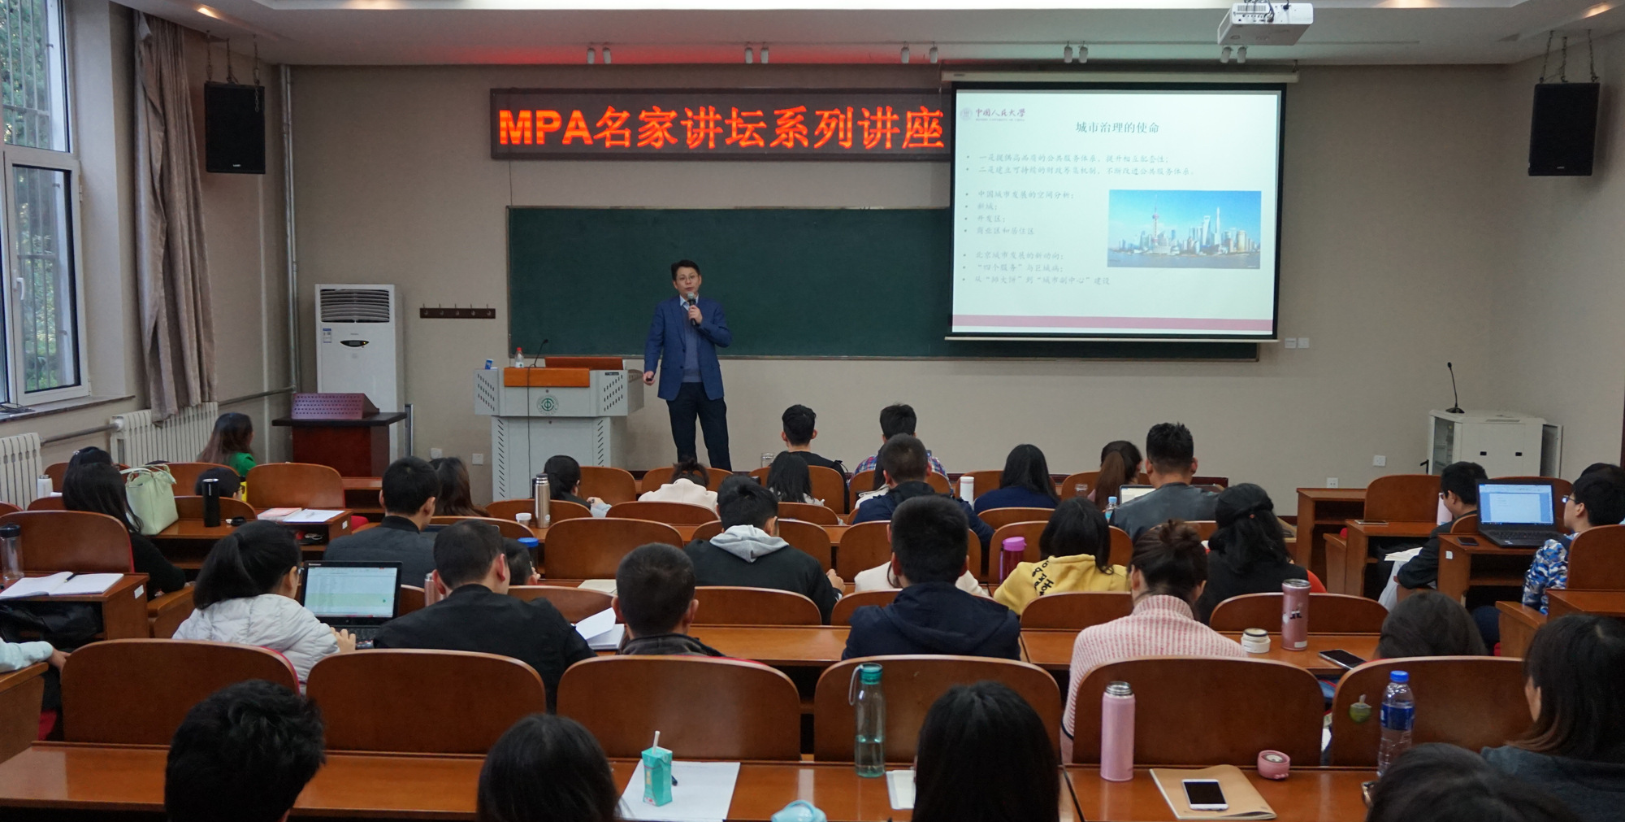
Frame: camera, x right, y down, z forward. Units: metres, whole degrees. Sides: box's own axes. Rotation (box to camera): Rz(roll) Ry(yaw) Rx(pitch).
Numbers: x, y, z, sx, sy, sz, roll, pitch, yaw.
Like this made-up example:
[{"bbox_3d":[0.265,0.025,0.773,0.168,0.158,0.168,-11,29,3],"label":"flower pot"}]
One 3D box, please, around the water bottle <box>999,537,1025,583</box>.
[{"bbox_3d":[0.755,0.568,5.242,0.080,0.174,0.080,1,6,2],"label":"water bottle"}]

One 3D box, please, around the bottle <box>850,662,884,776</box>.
[{"bbox_3d":[0.107,0.608,2.769,0.066,0.225,0.060,1,6,3],"label":"bottle"}]

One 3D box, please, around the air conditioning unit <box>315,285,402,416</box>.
[{"bbox_3d":[-3.416,-0.047,10.688,0.575,1.840,0.340,0,6,-3],"label":"air conditioning unit"}]

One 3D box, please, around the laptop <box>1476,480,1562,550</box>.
[{"bbox_3d":[3.137,0.451,6.117,0.345,0.235,0.290,1,6,7],"label":"laptop"}]

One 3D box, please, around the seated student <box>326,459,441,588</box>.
[{"bbox_3d":[-1.179,0.772,4.446,0.520,1.290,0.780,1,6,10],"label":"seated student"}]

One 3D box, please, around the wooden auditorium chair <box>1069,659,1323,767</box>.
[{"bbox_3d":[0.844,1.000,3.341,0.540,0.996,0.560,1,6,2],"label":"wooden auditorium chair"}]

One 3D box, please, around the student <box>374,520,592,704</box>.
[{"bbox_3d":[-0.773,0.829,3.467,0.520,1.142,0.750,1,6,6],"label":"student"}]

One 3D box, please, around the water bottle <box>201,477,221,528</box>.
[{"bbox_3d":[-2.716,0.411,6.315,0.074,0.220,0.074,1,6,2],"label":"water bottle"}]

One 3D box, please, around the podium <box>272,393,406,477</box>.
[{"bbox_3d":[-3.147,0.481,9.361,0.770,1.215,0.470,1,6,2],"label":"podium"}]

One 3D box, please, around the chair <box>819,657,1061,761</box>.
[{"bbox_3d":[0.264,0.958,3.151,0.510,0.970,0.540,0,6,2],"label":"chair"}]

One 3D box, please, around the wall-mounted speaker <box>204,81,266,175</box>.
[{"bbox_3d":[-4.040,-1.975,9.764,0.375,0.590,0.350,-3,16,-27],"label":"wall-mounted speaker"}]

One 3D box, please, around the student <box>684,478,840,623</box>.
[{"bbox_3d":[-0.151,0.816,4.627,0.520,1.299,0.750,1,6,2],"label":"student"}]

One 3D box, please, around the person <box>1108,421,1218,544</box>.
[{"bbox_3d":[1.339,0.667,5.463,0.490,1.265,0.720,1,6,3],"label":"person"}]

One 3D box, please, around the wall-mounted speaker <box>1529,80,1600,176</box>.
[{"bbox_3d":[5.063,-1.906,9.471,0.375,0.590,0.350,2,14,19],"label":"wall-mounted speaker"}]

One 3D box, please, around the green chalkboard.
[{"bbox_3d":[0.538,-1.006,11.143,5.990,1.200,0.050,1,6,2],"label":"green chalkboard"}]

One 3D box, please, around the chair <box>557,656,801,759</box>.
[{"bbox_3d":[-0.284,0.999,3.388,0.540,0.976,0.560,1,6,2],"label":"chair"}]

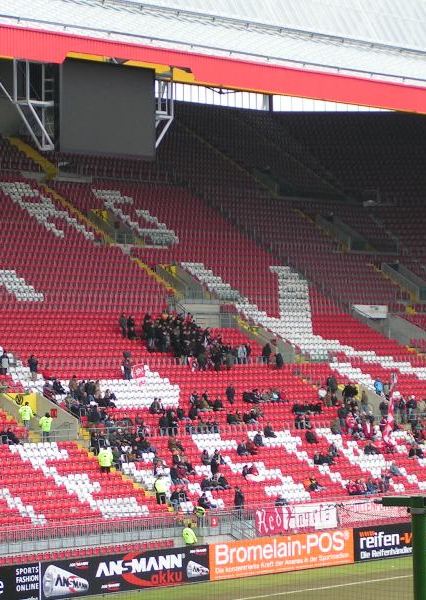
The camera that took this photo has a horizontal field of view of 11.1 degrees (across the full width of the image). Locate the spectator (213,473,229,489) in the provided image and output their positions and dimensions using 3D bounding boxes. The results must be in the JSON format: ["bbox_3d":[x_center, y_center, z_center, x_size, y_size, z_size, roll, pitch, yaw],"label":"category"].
[{"bbox_3d":[0.527,10.173,120.999,0.750,1.260,0.580,-1,-2,41],"label":"spectator"}]

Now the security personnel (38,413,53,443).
[{"bbox_3d":[-8.843,6.809,115.903,0.620,1.740,0.450,0,-2,-18],"label":"security personnel"}]

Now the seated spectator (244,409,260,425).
[{"bbox_3d":[2.379,7.257,132.792,0.750,1.260,0.580,-1,-2,41],"label":"seated spectator"}]

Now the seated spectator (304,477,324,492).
[{"bbox_3d":[5.525,10.274,119.503,0.800,1.170,0.550,-2,-2,42],"label":"seated spectator"}]

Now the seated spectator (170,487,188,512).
[{"bbox_3d":[-1.747,10.630,116.671,0.750,1.260,0.580,-1,-2,41],"label":"seated spectator"}]

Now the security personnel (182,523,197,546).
[{"bbox_3d":[-1.218,12.458,114.075,0.580,1.750,0.420,-1,-2,41],"label":"security personnel"}]

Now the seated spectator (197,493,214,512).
[{"bbox_3d":[-0.313,10.974,117.257,0.750,1.260,0.580,-1,-2,41],"label":"seated spectator"}]

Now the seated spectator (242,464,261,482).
[{"bbox_3d":[2.173,9.941,123.794,0.750,1.260,0.580,-1,-2,41],"label":"seated spectator"}]

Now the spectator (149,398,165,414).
[{"bbox_3d":[-3.221,6.276,126.287,0.750,1.220,0.550,-2,-2,42],"label":"spectator"}]

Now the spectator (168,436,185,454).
[{"bbox_3d":[-2.034,8.393,123.859,0.750,1.260,0.580,-1,-2,41],"label":"spectator"}]

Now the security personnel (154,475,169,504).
[{"bbox_3d":[-2.739,10.224,115.763,0.400,1.780,0.580,-1,-2,41],"label":"security personnel"}]

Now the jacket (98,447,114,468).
[{"bbox_3d":[-5.471,7.973,111.744,0.660,0.900,0.420,-1,-2,-7],"label":"jacket"}]

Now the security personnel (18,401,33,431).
[{"bbox_3d":[-10.031,6.374,117.457,0.620,1.780,0.420,0,-2,-12],"label":"security personnel"}]

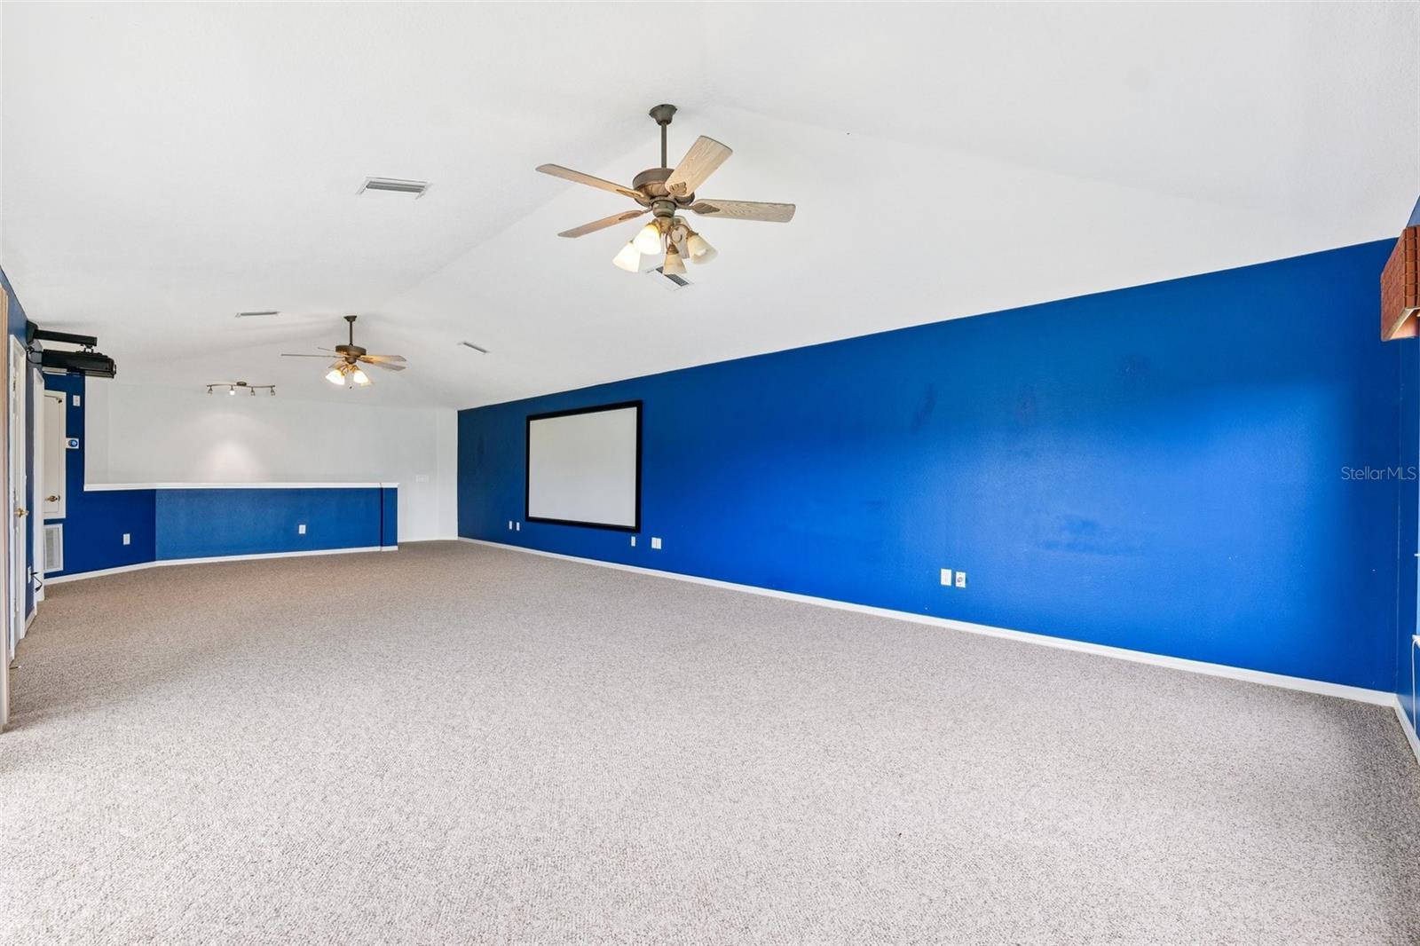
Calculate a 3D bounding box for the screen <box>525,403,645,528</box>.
[{"bbox_3d":[-1.861,-0.075,7.715,2.720,1.620,0.050,0,-1,42],"label":"screen"}]

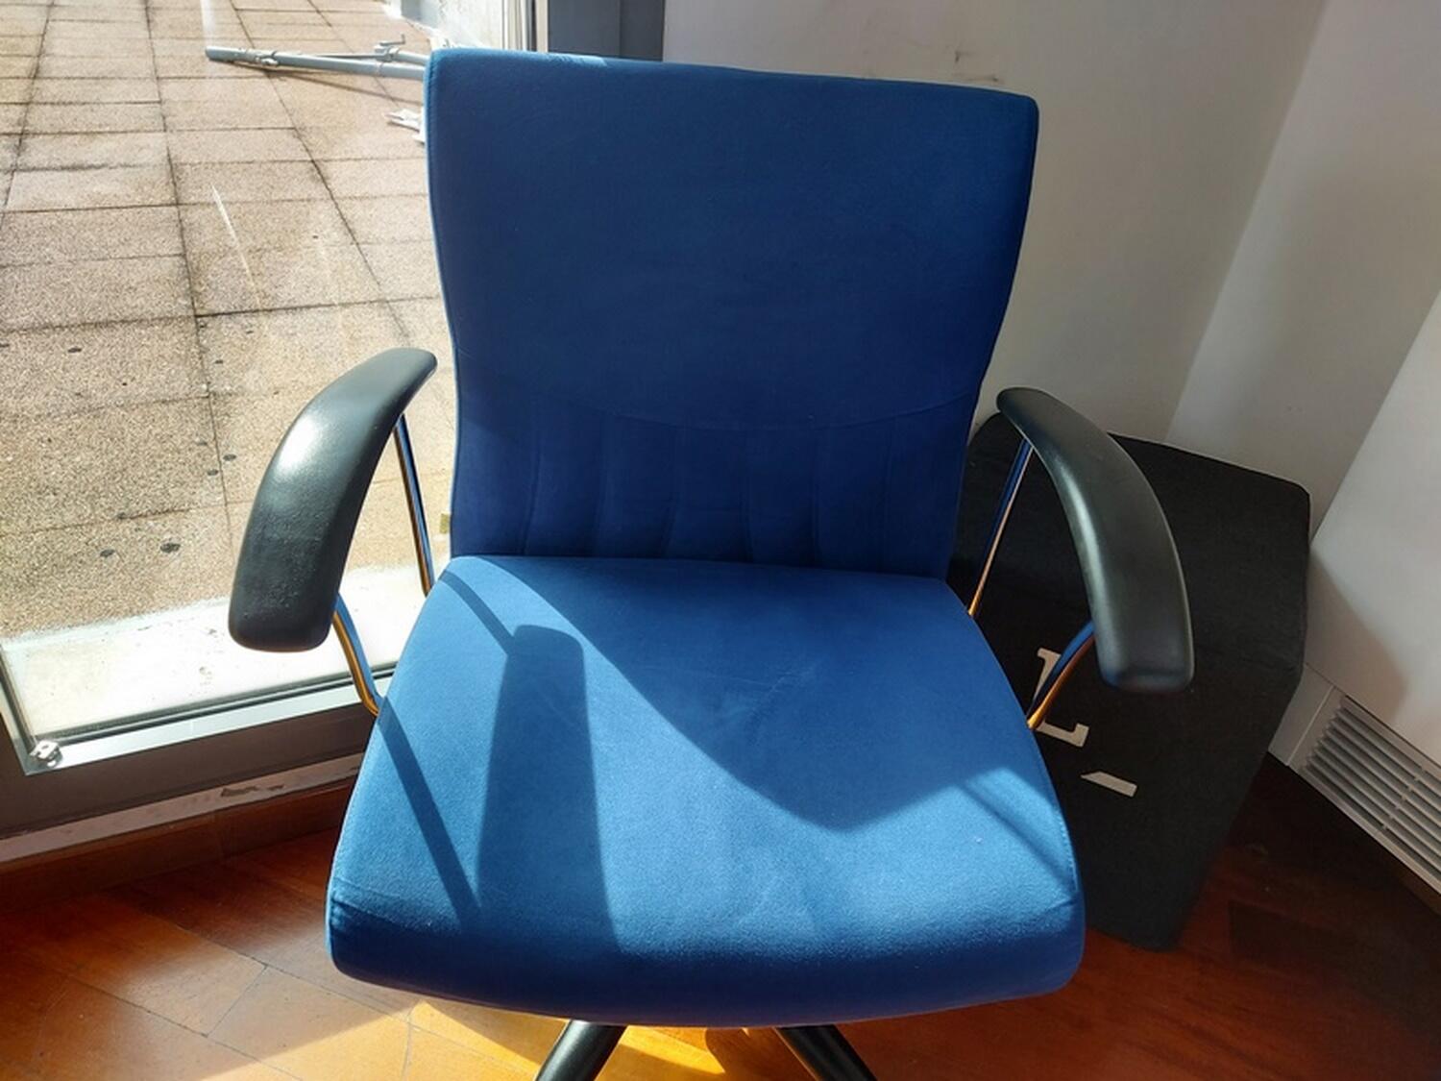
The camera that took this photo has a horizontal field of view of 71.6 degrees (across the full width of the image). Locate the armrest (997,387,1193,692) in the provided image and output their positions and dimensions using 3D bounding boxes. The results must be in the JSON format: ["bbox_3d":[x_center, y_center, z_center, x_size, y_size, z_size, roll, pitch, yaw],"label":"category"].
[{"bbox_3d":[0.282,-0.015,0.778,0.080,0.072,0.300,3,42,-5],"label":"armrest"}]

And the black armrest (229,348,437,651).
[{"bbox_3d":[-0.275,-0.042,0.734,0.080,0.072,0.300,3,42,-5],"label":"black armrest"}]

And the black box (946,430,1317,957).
[{"bbox_3d":[0.467,0.149,1.347,0.445,0.440,0.465,18,35,18],"label":"black box"}]

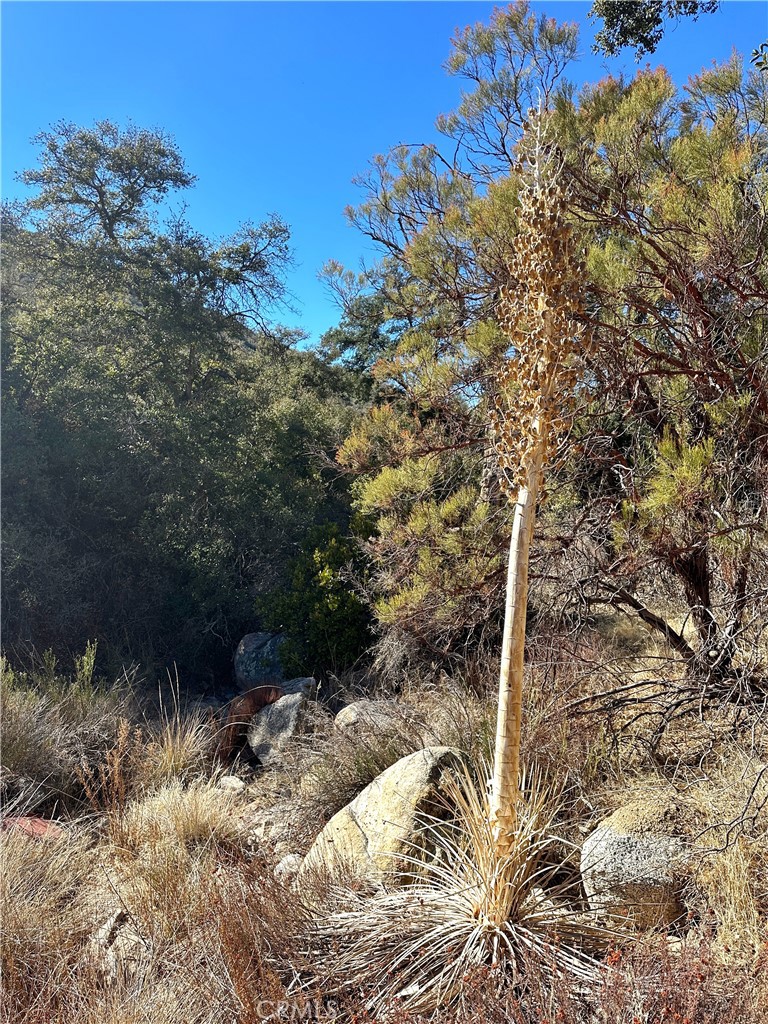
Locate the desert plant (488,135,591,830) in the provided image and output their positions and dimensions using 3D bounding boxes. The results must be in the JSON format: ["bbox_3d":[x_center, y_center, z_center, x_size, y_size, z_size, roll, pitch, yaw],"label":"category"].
[{"bbox_3d":[0.598,-0.107,2.750,0.375,2.860,0.360,3,0,0],"label":"desert plant"}]

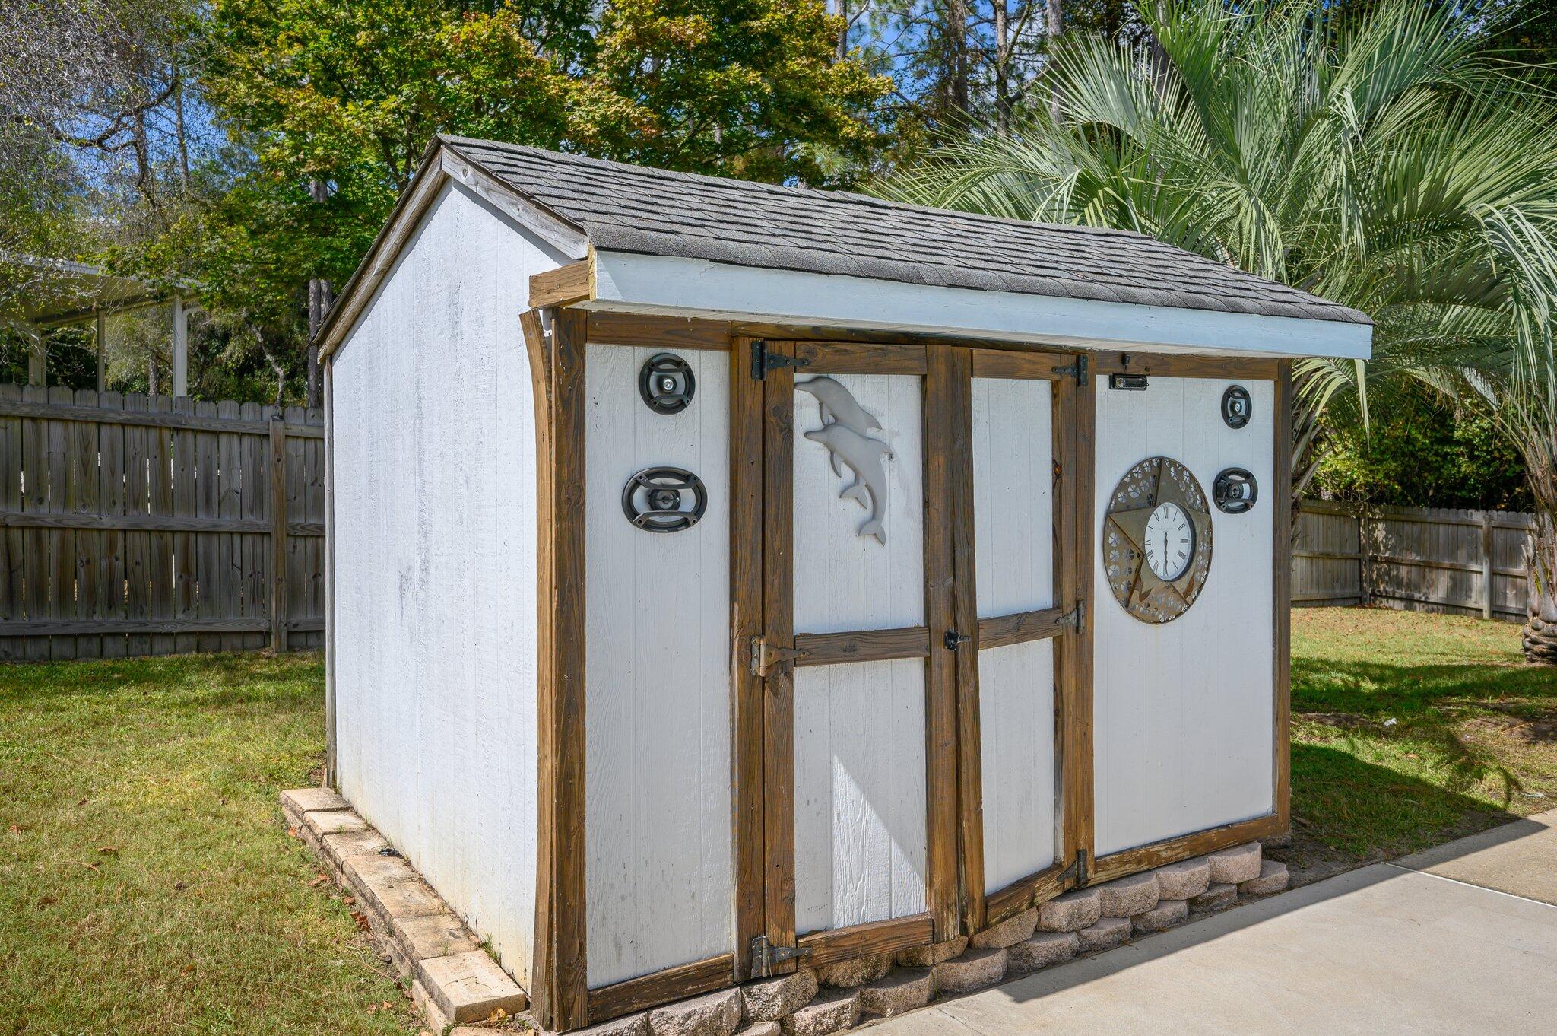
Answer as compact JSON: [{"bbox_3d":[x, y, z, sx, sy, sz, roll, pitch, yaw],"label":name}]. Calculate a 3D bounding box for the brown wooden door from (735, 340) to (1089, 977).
[{"bbox_3d":[0.476,0.395,3.400,1.375,1.833,0.080,-1,2,-29],"label":"brown wooden door"}]

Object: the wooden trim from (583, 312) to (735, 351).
[{"bbox_3d":[-0.313,-0.507,2.917,0.423,0.090,0.030,-1,2,-29],"label":"wooden trim"}]

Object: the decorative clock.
[{"bbox_3d":[1.360,0.078,3.866,0.574,0.590,0.042,-1,2,-29],"label":"decorative clock"}]

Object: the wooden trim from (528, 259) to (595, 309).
[{"bbox_3d":[-0.552,-0.588,2.718,0.040,0.085,0.370,-1,2,-29],"label":"wooden trim"}]

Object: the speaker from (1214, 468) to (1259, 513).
[{"bbox_3d":[1.720,-0.103,4.063,0.238,0.174,0.042,-1,2,-29],"label":"speaker"}]

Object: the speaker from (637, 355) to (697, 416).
[{"bbox_3d":[-0.301,-0.361,2.911,0.165,0.170,0.040,-1,2,-29],"label":"speaker"}]

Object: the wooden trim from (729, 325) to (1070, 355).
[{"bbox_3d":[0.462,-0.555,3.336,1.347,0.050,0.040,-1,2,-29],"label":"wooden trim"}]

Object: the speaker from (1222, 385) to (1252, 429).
[{"bbox_3d":[1.720,-0.415,4.052,0.165,0.170,0.040,-1,2,-29],"label":"speaker"}]

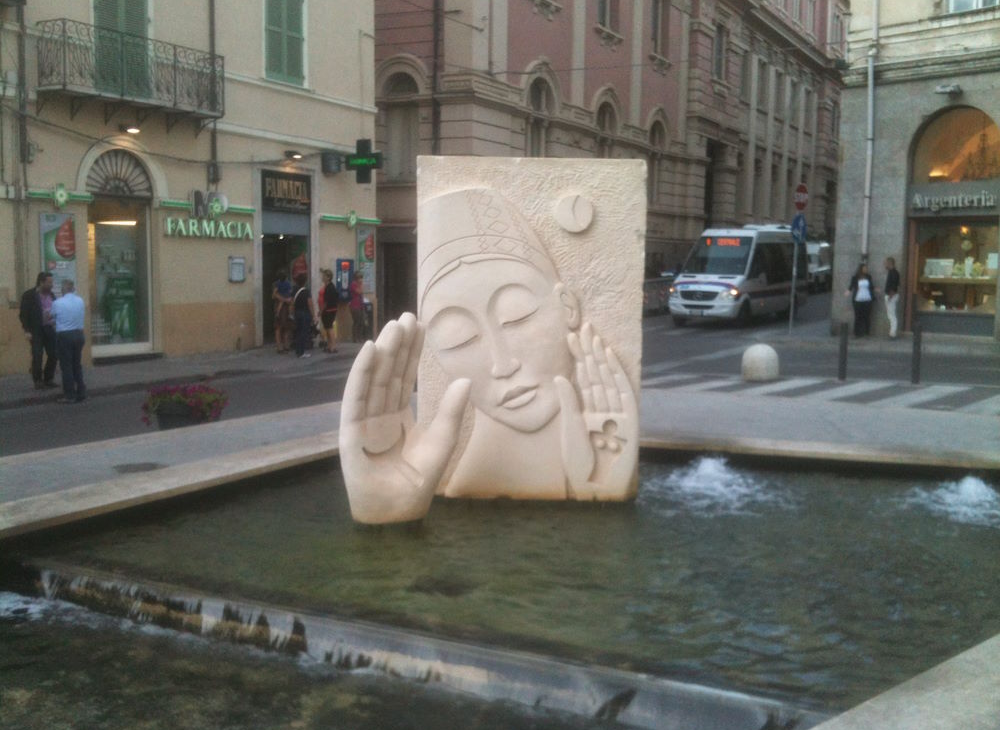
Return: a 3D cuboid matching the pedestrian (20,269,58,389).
[{"bbox_3d":[-6.919,-0.514,15.192,0.420,1.760,0.550,6,7,44],"label":"pedestrian"}]

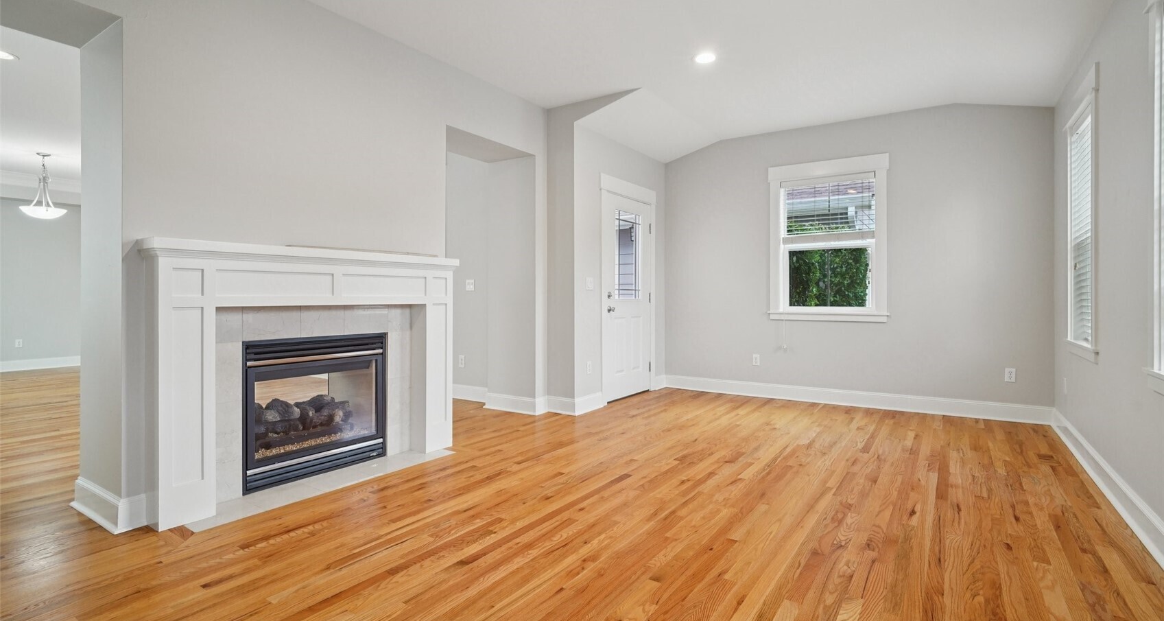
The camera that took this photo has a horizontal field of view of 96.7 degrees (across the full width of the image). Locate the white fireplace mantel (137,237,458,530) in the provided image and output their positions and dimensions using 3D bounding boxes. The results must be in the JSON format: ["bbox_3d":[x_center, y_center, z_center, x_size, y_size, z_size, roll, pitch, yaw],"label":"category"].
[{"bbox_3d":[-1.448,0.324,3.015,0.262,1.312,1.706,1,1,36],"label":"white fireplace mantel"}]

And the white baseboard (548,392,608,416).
[{"bbox_3d":[-0.053,0.861,4.886,0.293,0.150,0.474,1,1,36],"label":"white baseboard"}]

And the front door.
[{"bbox_3d":[0.464,-0.122,5.396,0.060,2.069,0.939,1,1,36],"label":"front door"}]

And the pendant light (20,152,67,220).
[{"bbox_3d":[-6.215,-1.445,5.976,0.384,0.777,0.384,0,1,32],"label":"pendant light"}]

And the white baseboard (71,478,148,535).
[{"bbox_3d":[-2.333,0.923,2.541,0.656,0.150,0.150,0,1,32],"label":"white baseboard"}]

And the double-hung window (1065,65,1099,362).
[{"bbox_3d":[3.237,-0.562,3.330,0.100,1.696,1.040,1,1,36],"label":"double-hung window"}]

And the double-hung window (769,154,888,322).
[{"bbox_3d":[2.449,-0.690,5.192,1.090,1.615,0.100,0,1,32],"label":"double-hung window"}]

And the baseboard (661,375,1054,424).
[{"bbox_3d":[2.456,0.853,5.176,3.432,0.150,0.030,0,1,32],"label":"baseboard"}]

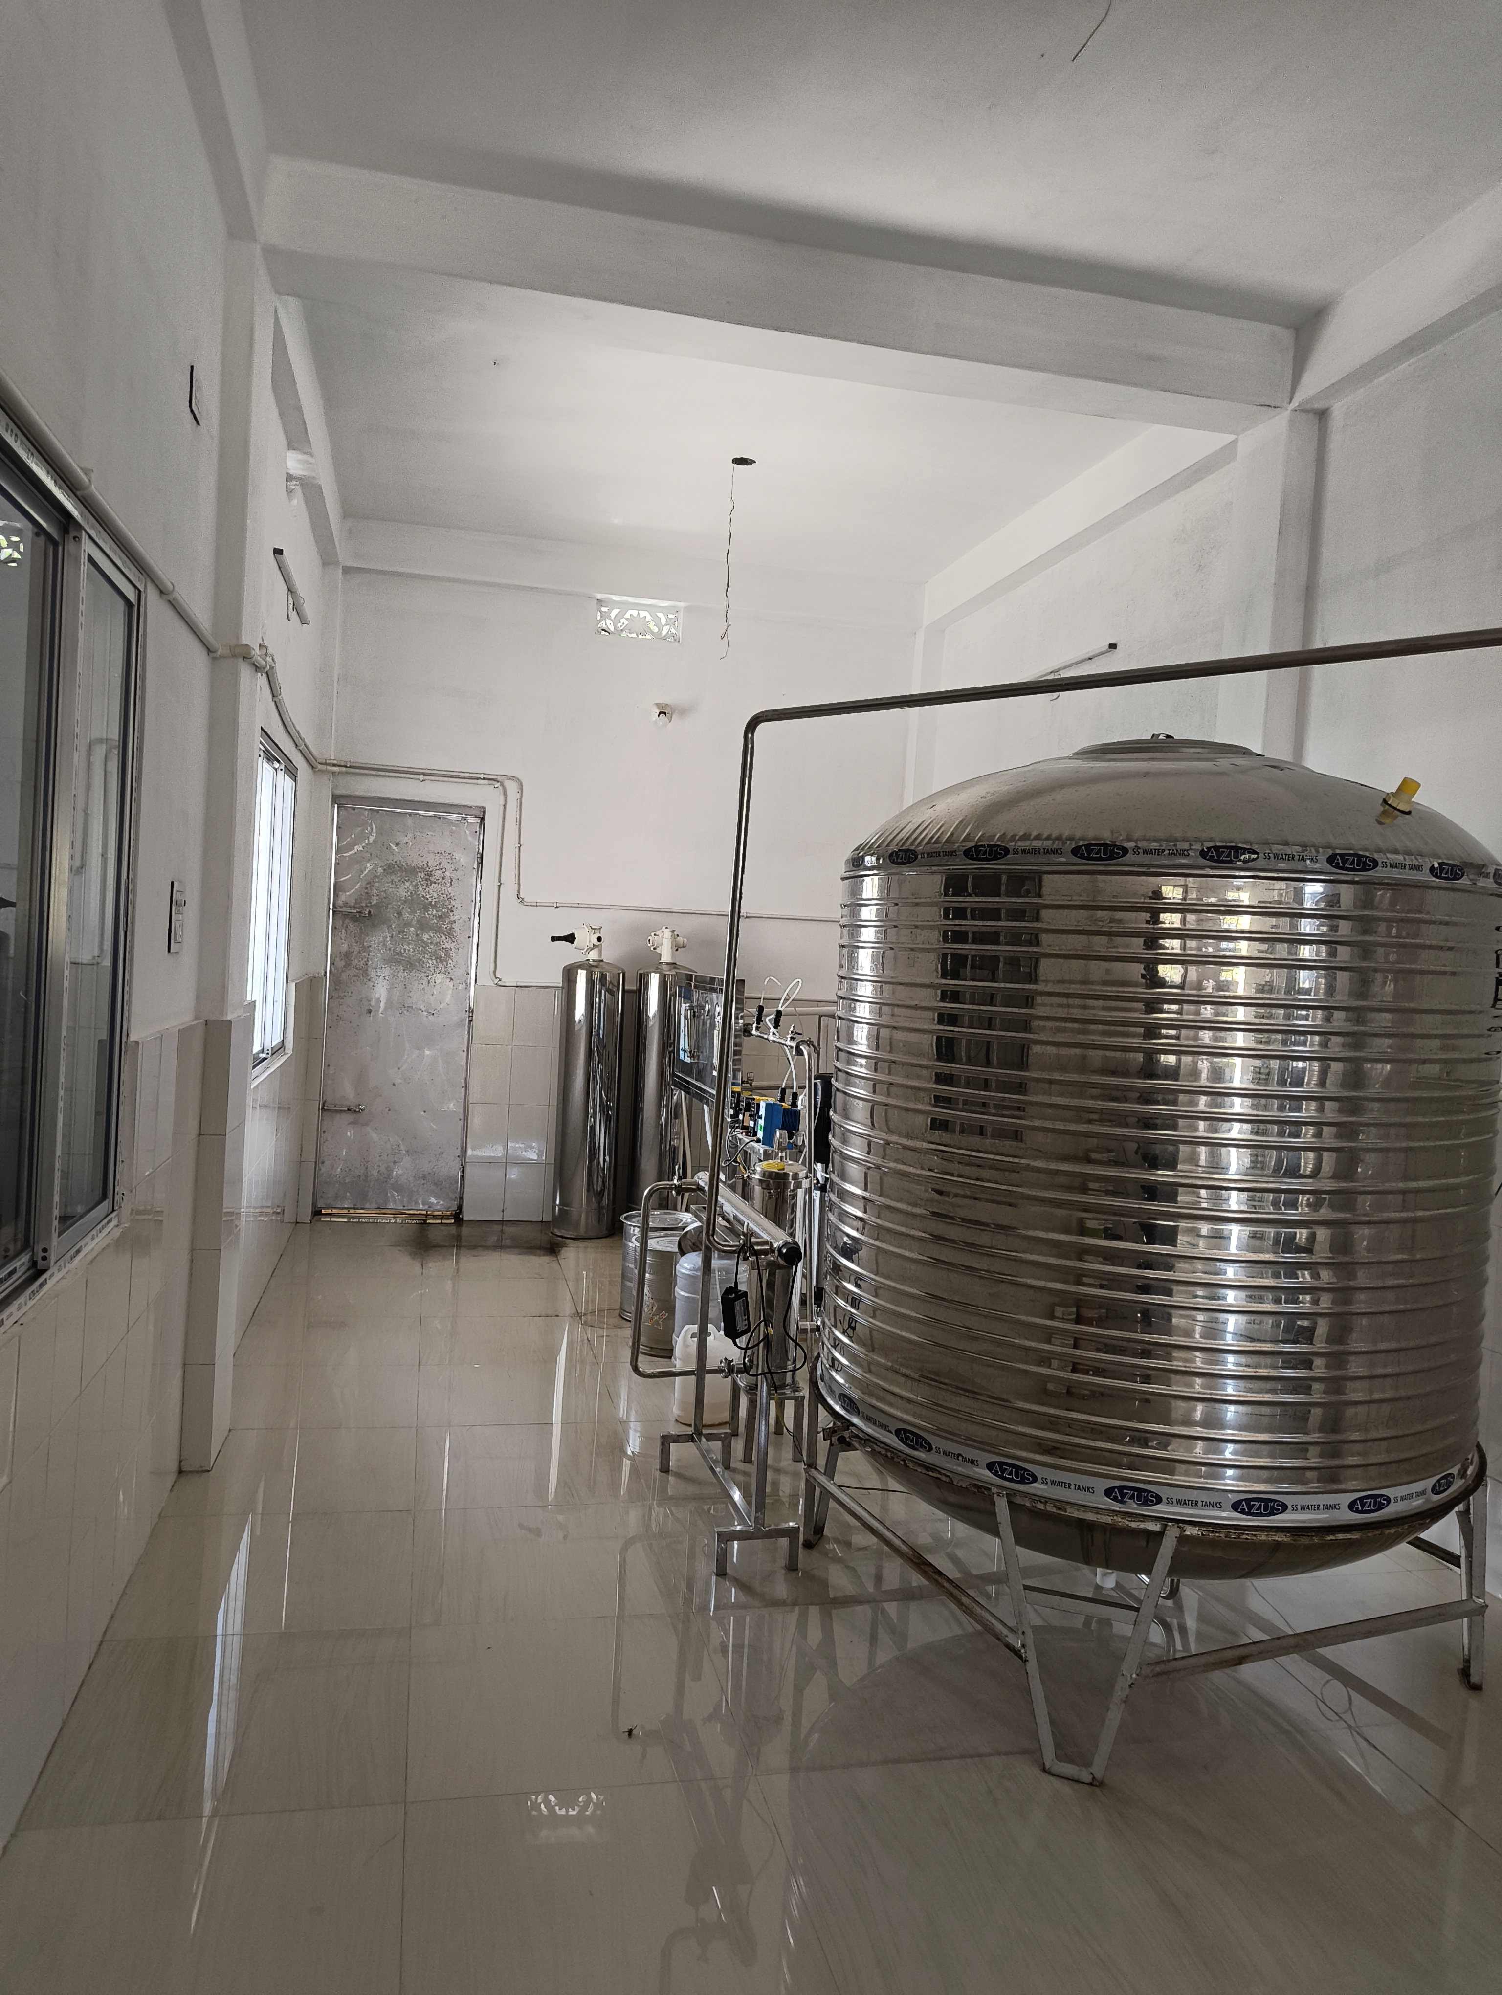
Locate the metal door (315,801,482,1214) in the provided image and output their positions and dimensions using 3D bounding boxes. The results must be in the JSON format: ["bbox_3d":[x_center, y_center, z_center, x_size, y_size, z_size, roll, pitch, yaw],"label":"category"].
[{"bbox_3d":[-1.761,0.071,6.976,0.715,2.025,0.060,3,2,-13],"label":"metal door"}]

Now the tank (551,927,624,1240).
[{"bbox_3d":[-0.820,0.417,6.876,0.335,1.520,0.310,3,2,-13],"label":"tank"}]

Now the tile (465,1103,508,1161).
[{"bbox_3d":[-1.337,0.688,7.039,0.200,0.300,0.010,3,2,-13],"label":"tile"}]

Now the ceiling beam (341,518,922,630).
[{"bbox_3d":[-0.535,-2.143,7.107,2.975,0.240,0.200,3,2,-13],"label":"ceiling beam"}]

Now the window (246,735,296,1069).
[{"bbox_3d":[-1.871,-0.341,5.348,0.080,1.200,1.280,3,2,-13],"label":"window"}]

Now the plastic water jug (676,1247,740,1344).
[{"bbox_3d":[-0.130,1.063,4.777,0.270,0.430,0.270,3,2,-13],"label":"plastic water jug"}]

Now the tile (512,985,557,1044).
[{"bbox_3d":[-1.106,0.098,7.060,0.200,0.300,0.010,3,2,-13],"label":"tile"}]

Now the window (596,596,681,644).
[{"bbox_3d":[-0.571,-1.923,7.068,0.430,0.185,0.050,3,2,-13],"label":"window"}]

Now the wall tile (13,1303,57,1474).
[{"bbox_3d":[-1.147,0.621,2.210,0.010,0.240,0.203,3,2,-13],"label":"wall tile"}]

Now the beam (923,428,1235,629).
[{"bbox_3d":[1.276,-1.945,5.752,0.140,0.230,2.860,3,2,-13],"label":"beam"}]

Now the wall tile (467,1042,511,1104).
[{"bbox_3d":[-1.310,0.390,6.995,0.200,0.300,0.010,3,2,-13],"label":"wall tile"}]

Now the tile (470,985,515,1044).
[{"bbox_3d":[-1.292,0.090,6.982,0.200,0.300,0.010,3,2,-13],"label":"tile"}]

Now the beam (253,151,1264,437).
[{"bbox_3d":[0.171,-1.990,4.030,2.985,0.245,0.280,3,2,-13],"label":"beam"}]

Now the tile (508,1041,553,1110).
[{"bbox_3d":[-1.115,0.399,7.040,0.203,0.300,0.010,3,2,-13],"label":"tile"}]

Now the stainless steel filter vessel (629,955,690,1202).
[{"bbox_3d":[-0.449,0.514,6.976,0.310,1.360,0.310,3,2,-13],"label":"stainless steel filter vessel"}]

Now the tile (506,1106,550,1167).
[{"bbox_3d":[-1.141,0.697,7.085,0.200,0.300,0.010,3,2,-13],"label":"tile"}]

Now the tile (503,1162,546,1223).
[{"bbox_3d":[-1.151,0.995,7.064,0.203,0.300,0.010,3,2,-13],"label":"tile"}]

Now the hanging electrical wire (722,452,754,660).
[{"bbox_3d":[-0.056,-1.739,5.532,0.090,0.780,0.070,3,2,-13],"label":"hanging electrical wire"}]

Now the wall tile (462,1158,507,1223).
[{"bbox_3d":[-1.355,0.991,7.051,0.200,0.300,0.010,3,2,-13],"label":"wall tile"}]

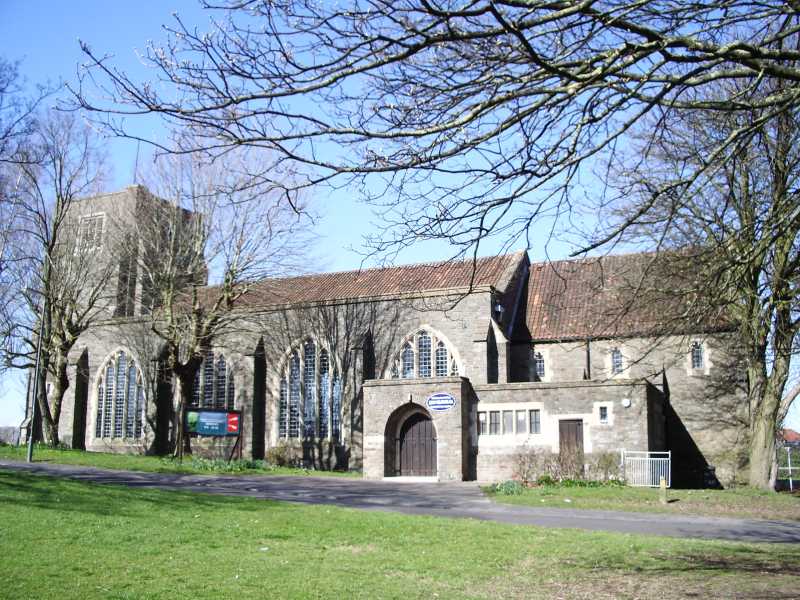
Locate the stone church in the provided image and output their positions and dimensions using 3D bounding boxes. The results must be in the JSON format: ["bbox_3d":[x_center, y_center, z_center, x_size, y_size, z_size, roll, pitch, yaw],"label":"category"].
[{"bbox_3d":[-2.720,0.630,37.630,34.460,14.770,12.440,-5,-12,25],"label":"stone church"}]

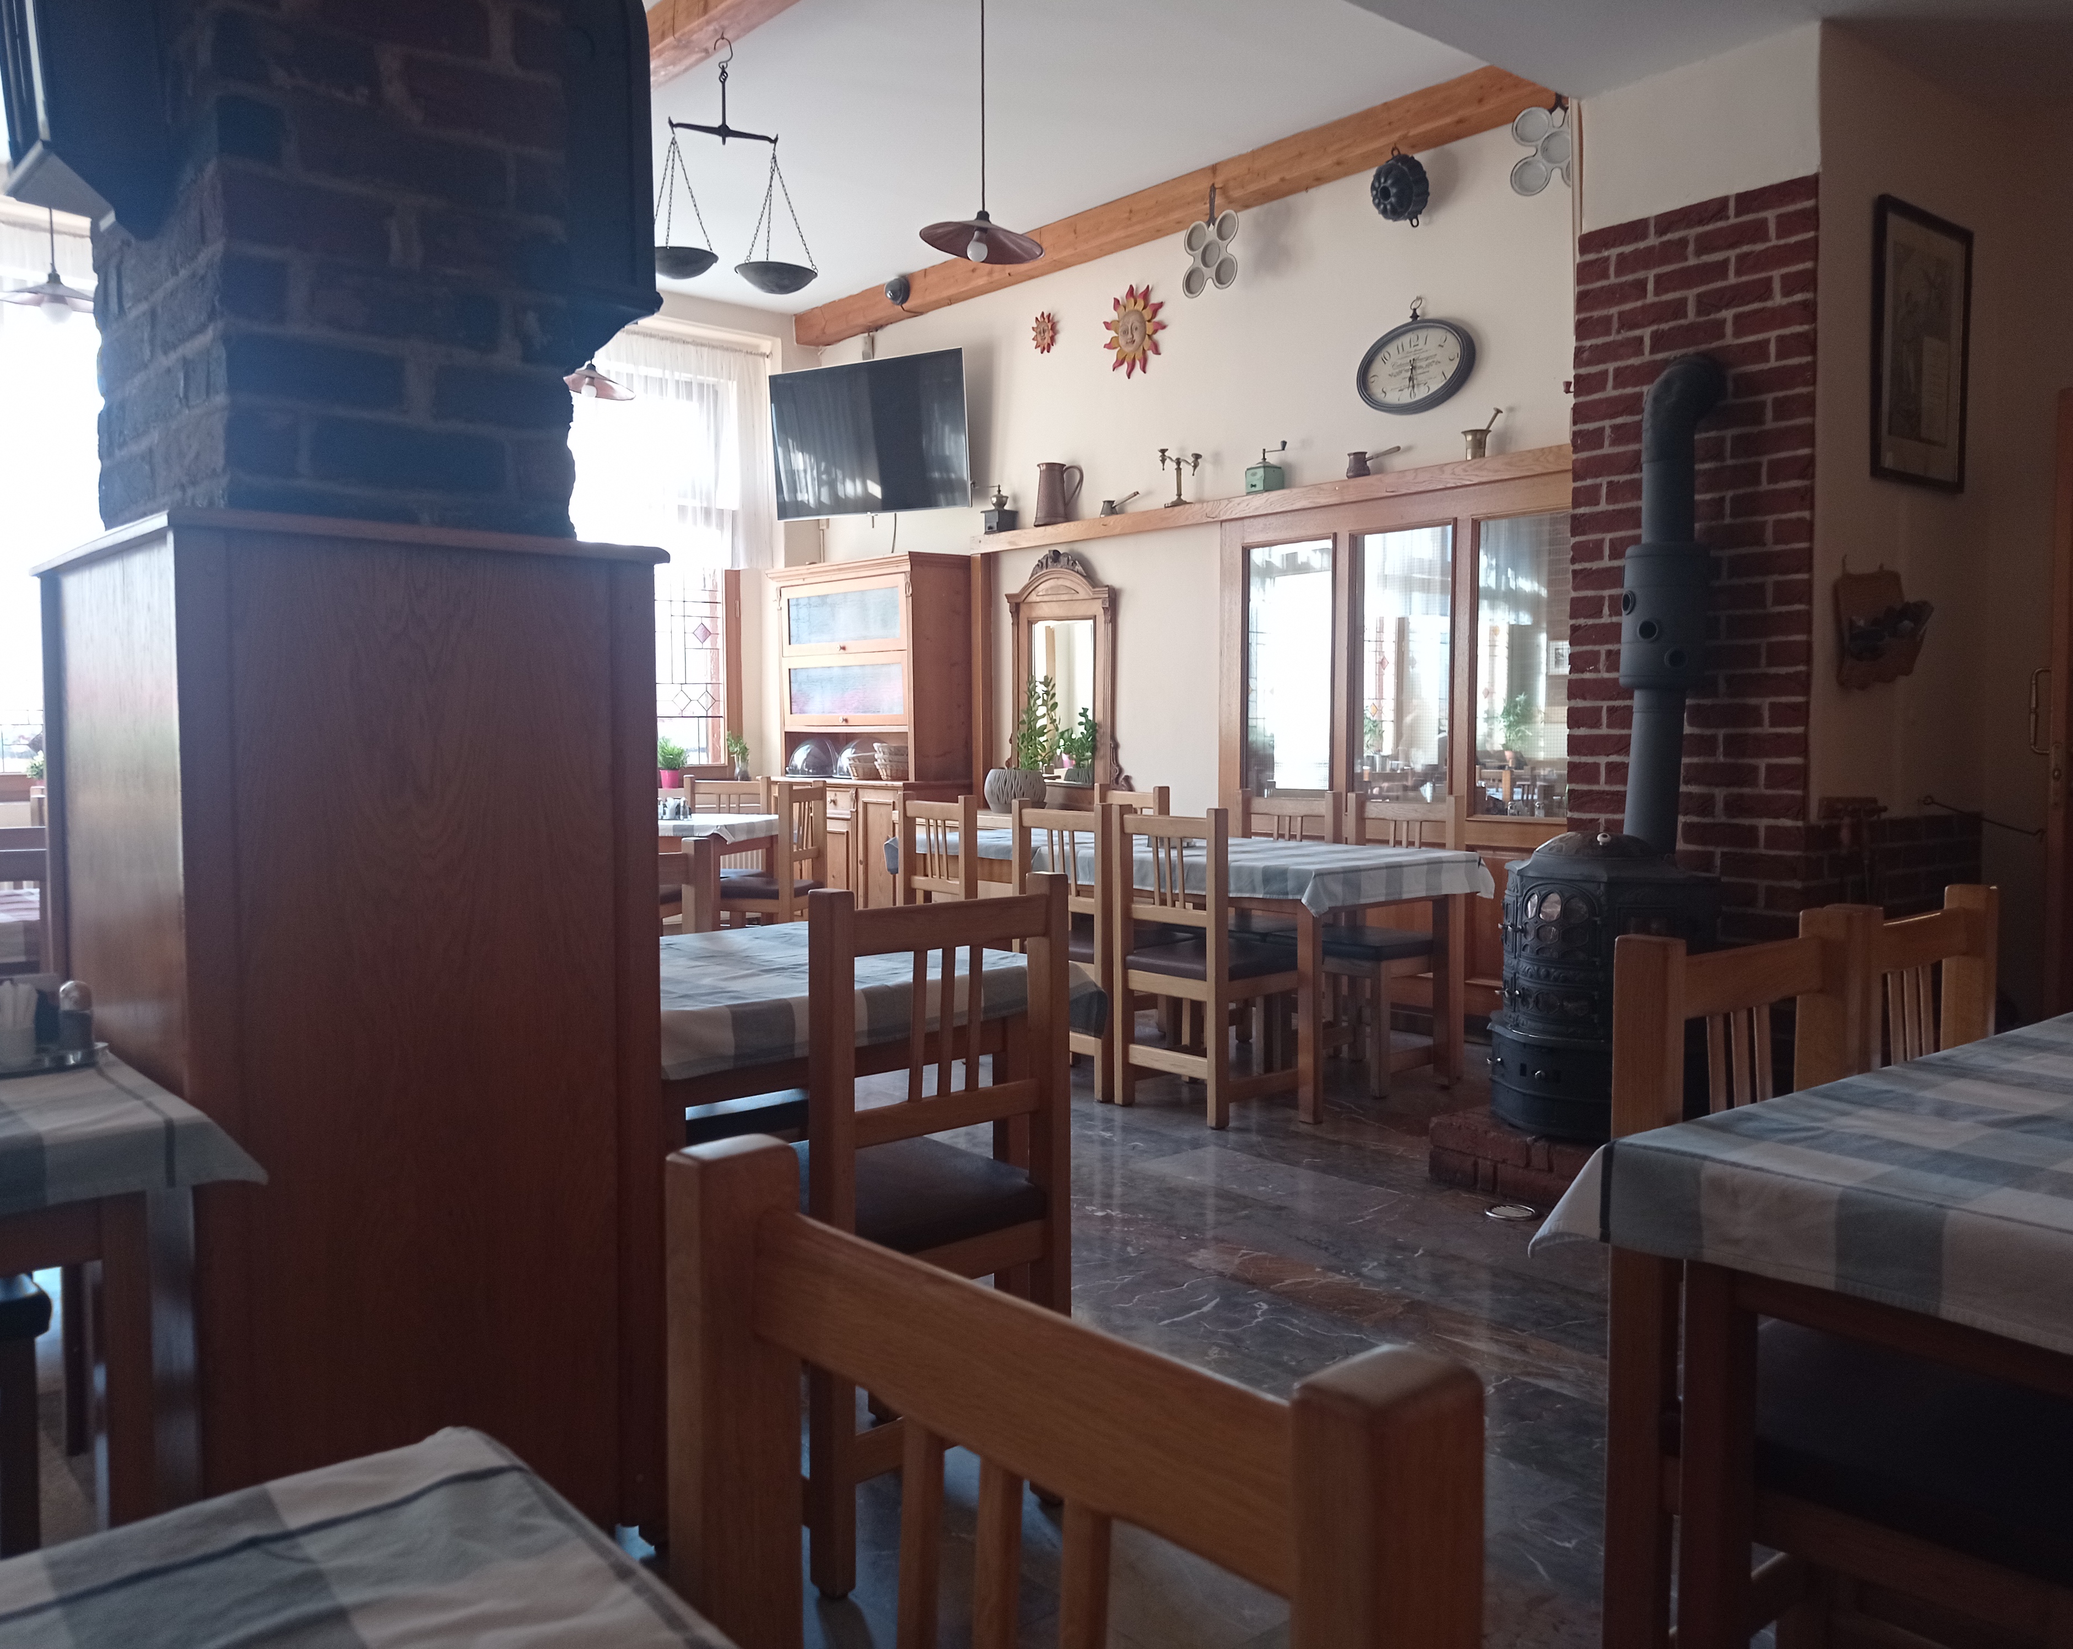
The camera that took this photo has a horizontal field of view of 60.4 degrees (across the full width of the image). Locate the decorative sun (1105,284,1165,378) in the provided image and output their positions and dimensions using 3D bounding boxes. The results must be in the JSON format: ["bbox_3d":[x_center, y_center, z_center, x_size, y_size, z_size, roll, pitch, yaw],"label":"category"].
[{"bbox_3d":[0.439,-2.213,8.001,0.050,0.420,0.420,-2,3,-39],"label":"decorative sun"}]

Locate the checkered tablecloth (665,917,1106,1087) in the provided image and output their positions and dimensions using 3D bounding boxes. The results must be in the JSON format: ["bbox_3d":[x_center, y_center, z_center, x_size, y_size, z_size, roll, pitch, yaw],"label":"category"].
[{"bbox_3d":[-0.513,0.310,3.263,0.920,0.142,0.970,-2,3,-39],"label":"checkered tablecloth"}]

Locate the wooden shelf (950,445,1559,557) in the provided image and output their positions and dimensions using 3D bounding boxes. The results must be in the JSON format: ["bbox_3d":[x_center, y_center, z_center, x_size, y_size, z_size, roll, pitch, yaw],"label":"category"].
[{"bbox_3d":[0.841,-1.317,7.470,0.160,0.085,3.560,-2,3,-39],"label":"wooden shelf"}]

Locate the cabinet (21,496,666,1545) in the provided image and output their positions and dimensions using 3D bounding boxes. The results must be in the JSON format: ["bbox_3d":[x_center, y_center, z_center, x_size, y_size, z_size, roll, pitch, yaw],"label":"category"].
[{"bbox_3d":[-1.034,0.311,2.667,0.670,1.420,0.850,-2,3,-39],"label":"cabinet"}]

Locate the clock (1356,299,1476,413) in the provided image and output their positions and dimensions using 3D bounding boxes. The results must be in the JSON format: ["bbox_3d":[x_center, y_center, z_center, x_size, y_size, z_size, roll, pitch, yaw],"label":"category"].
[{"bbox_3d":[1.378,-1.708,6.511,0.060,0.425,0.510,-2,4,-39],"label":"clock"}]

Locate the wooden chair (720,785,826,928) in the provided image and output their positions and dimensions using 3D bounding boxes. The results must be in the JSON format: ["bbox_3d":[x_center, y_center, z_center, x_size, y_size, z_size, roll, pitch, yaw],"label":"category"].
[{"bbox_3d":[-1.249,0.267,8.155,0.460,0.920,0.430,1,3,15],"label":"wooden chair"}]

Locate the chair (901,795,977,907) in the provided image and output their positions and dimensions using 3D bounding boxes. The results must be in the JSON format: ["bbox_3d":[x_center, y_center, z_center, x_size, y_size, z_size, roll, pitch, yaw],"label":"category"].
[{"bbox_3d":[-0.179,0.347,6.438,0.460,0.920,0.430,-2,3,-36],"label":"chair"}]

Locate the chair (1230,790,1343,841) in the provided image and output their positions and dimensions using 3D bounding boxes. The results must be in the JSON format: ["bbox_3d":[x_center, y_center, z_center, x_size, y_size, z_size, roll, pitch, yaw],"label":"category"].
[{"bbox_3d":[0.785,0.365,6.480,0.480,0.945,0.460,-2,3,-39],"label":"chair"}]

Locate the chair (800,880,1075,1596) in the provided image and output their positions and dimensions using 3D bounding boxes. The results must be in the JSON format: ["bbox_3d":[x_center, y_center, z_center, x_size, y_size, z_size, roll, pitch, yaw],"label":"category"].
[{"bbox_3d":[-0.263,0.533,2.642,0.430,0.920,0.460,-3,4,-43],"label":"chair"}]

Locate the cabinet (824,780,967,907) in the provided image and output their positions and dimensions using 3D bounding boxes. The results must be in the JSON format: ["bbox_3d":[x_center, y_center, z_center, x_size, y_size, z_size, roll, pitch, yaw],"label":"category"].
[{"bbox_3d":[-0.882,0.238,9.423,0.440,0.940,1.260,-2,3,-39],"label":"cabinet"}]

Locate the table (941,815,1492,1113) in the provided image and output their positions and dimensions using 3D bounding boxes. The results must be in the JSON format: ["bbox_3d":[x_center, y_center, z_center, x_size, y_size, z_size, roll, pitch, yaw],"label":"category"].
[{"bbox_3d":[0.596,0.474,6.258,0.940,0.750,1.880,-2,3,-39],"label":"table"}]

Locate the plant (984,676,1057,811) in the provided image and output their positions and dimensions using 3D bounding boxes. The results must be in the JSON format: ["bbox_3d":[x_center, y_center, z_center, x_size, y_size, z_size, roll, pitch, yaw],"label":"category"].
[{"bbox_3d":[-0.080,-0.373,8.302,0.290,0.630,0.290,-2,3,-39],"label":"plant"}]

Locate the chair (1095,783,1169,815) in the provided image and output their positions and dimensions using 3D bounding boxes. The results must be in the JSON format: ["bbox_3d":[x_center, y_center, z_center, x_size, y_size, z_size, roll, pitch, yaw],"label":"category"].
[{"bbox_3d":[0.236,0.303,7.311,0.460,0.920,0.430,-2,3,-36],"label":"chair"}]

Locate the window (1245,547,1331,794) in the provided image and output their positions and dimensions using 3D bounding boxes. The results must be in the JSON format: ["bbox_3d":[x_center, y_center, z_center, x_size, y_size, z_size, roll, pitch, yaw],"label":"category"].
[{"bbox_3d":[1.017,-0.591,7.107,0.050,1.050,0.490,-2,4,-39],"label":"window"}]

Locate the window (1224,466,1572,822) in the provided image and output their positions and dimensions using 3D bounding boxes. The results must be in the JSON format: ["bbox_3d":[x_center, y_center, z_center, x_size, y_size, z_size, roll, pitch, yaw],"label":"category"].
[{"bbox_3d":[1.387,-0.648,6.964,0.090,1.220,1.840,-2,3,-39],"label":"window"}]

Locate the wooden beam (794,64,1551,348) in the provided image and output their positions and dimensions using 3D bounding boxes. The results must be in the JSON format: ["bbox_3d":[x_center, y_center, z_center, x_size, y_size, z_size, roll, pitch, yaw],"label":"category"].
[{"bbox_3d":[0.259,-2.576,7.773,0.170,0.155,4.720,-2,4,-39],"label":"wooden beam"}]

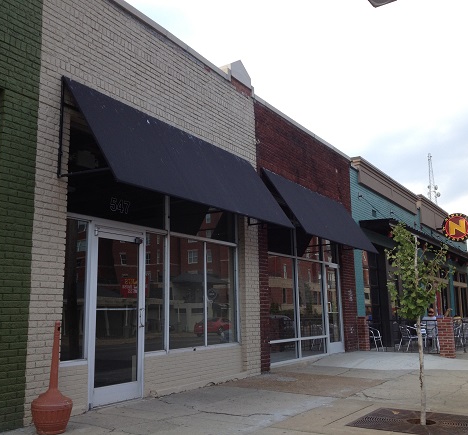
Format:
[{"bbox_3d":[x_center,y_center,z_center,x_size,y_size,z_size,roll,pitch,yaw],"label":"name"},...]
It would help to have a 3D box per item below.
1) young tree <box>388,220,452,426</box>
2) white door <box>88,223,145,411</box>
[{"bbox_3d":[1.992,1.097,6.242,0.720,2.110,0.720,-6,-10,29],"label":"young tree"},{"bbox_3d":[-1.502,1.262,7.540,0.100,2.180,1.050,-6,-10,29],"label":"white door"}]

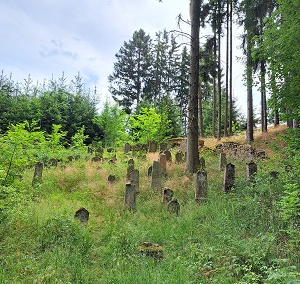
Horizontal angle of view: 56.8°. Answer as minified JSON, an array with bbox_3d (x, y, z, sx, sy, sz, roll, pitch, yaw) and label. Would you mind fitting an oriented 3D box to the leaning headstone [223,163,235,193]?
[{"bbox_3d":[3.831,1.738,13.500,0.420,1.420,0.200,8,-6,-22],"label":"leaning headstone"}]

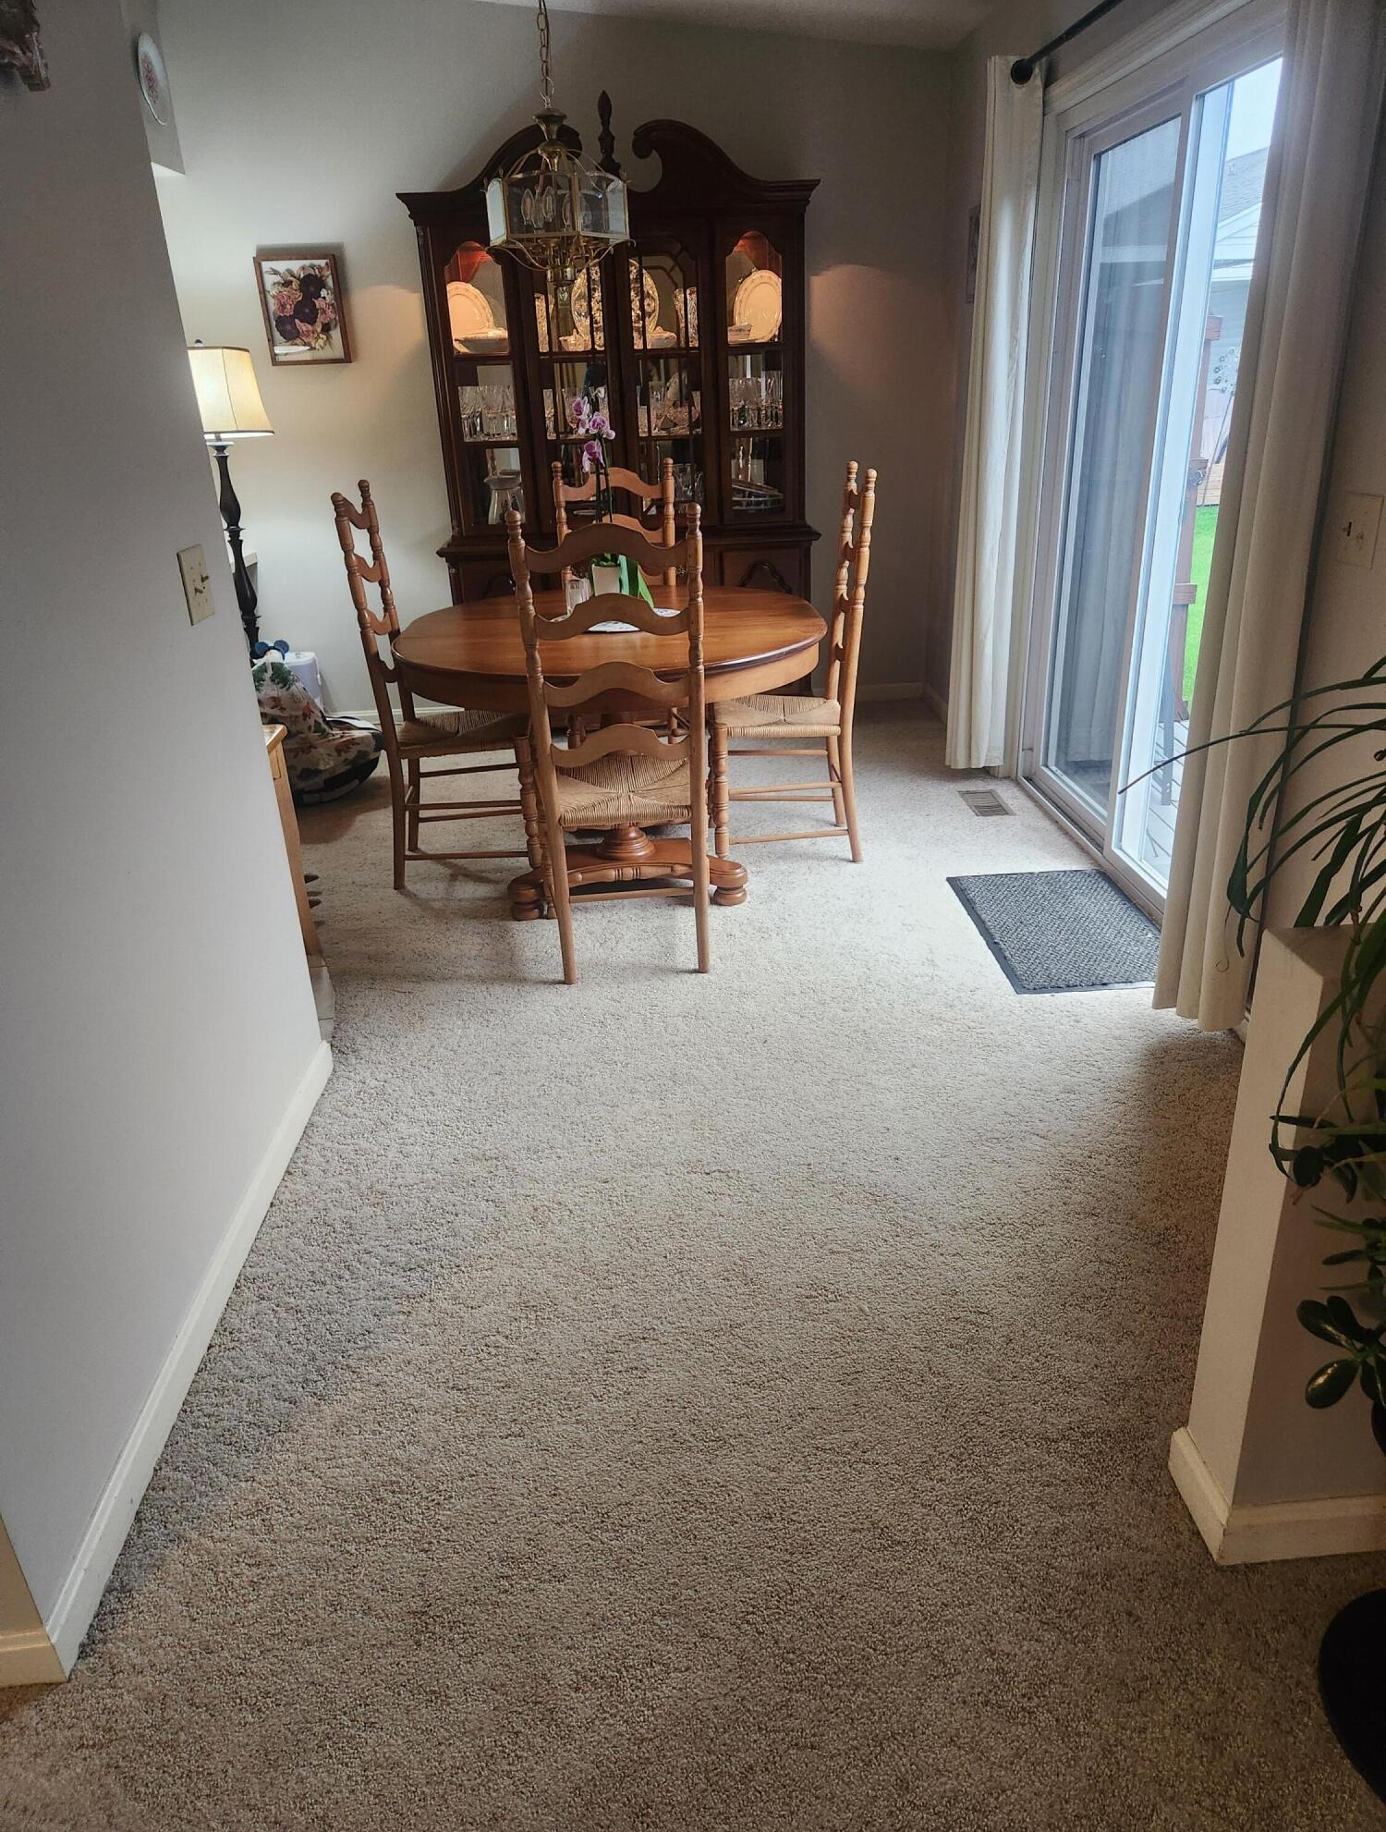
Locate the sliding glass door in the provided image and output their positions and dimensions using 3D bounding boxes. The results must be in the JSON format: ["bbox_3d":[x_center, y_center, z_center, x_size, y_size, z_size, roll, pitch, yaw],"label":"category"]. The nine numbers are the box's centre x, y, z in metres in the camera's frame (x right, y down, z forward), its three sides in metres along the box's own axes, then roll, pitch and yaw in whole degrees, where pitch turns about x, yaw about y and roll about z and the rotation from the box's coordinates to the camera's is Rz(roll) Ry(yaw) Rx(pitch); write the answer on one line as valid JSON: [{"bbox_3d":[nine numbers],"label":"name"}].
[{"bbox_3d":[1.244,-1.063,3.266,0.120,2.030,1.800,-3,24,-1],"label":"sliding glass door"}]

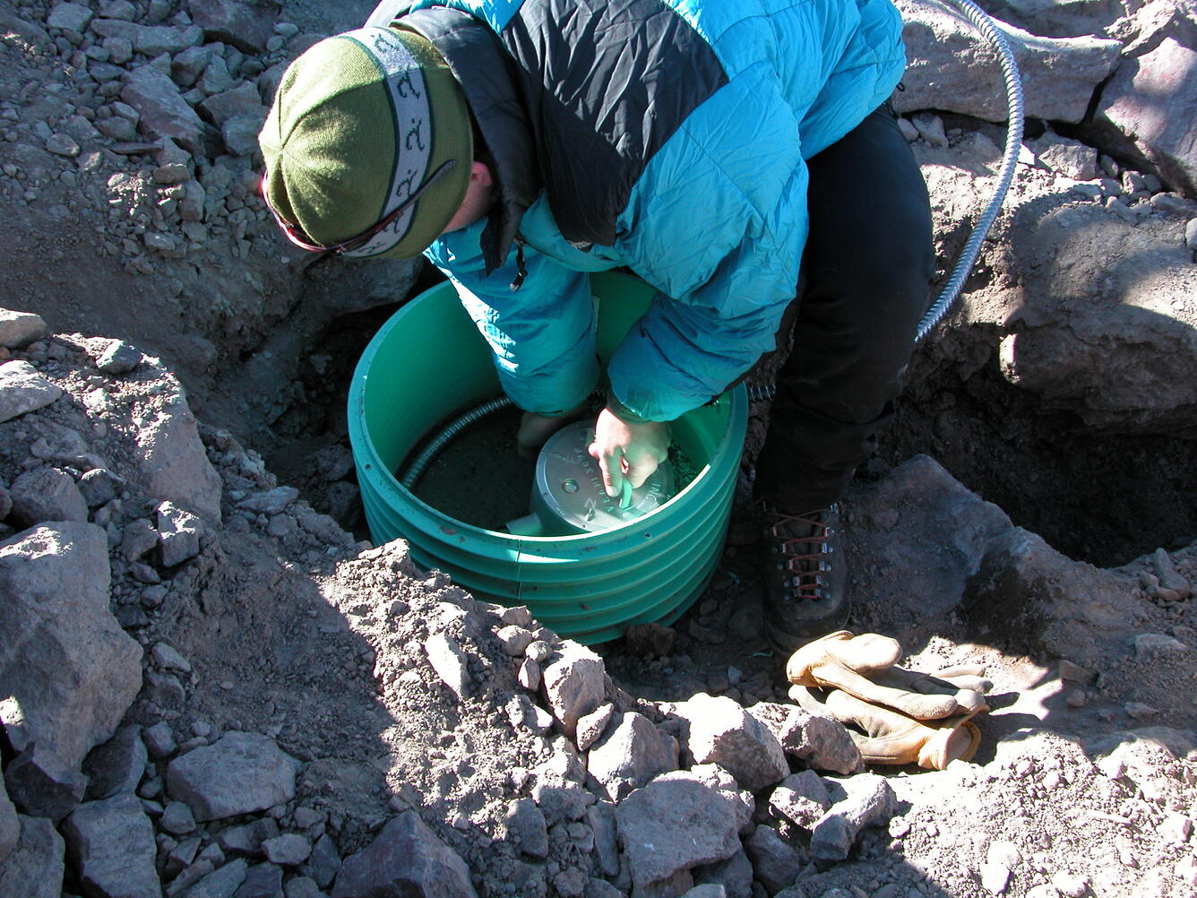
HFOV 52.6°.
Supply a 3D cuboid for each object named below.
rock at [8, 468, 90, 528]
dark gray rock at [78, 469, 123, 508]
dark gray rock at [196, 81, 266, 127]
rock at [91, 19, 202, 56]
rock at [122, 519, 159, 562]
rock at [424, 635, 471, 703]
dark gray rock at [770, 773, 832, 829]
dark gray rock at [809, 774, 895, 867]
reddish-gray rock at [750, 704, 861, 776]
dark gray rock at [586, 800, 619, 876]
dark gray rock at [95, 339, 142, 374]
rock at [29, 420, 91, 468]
[{"bbox_3d":[-0.670,0.058,1.476,0.082,0.055,0.066,10,52,6],"label":"rock"},{"bbox_3d":[-0.580,0.046,1.410,0.052,0.045,0.043,0,52,0],"label":"dark gray rock"},{"bbox_3d":[-0.570,-0.535,1.880,0.105,0.060,0.065,-8,52,-6],"label":"dark gray rock"},{"bbox_3d":[-0.782,-0.712,2.094,0.192,0.047,0.046,8,52,5],"label":"rock"},{"bbox_3d":[-0.562,0.112,1.487,0.041,0.036,0.050,-10,53,-9],"label":"rock"},{"bbox_3d":[-0.180,0.260,1.444,0.041,0.036,0.086,-18,54,-15],"label":"rock"},{"bbox_3d":[0.230,0.400,1.375,0.072,0.052,0.060,16,53,12],"label":"dark gray rock"},{"bbox_3d":[0.284,0.416,1.355,0.068,0.062,0.115,38,61,26],"label":"dark gray rock"},{"bbox_3d":[0.237,0.334,1.390,0.117,0.068,0.068,14,53,11],"label":"reddish-gray rock"},{"bbox_3d":[0.004,0.423,1.310,0.037,0.055,0.075,-8,52,-6],"label":"dark gray rock"},{"bbox_3d":[-0.632,-0.122,1.594,0.056,0.034,0.041,-10,53,-9],"label":"dark gray rock"},{"bbox_3d":[-0.636,-0.005,1.430,0.075,0.045,0.055,12,53,9],"label":"rock"}]

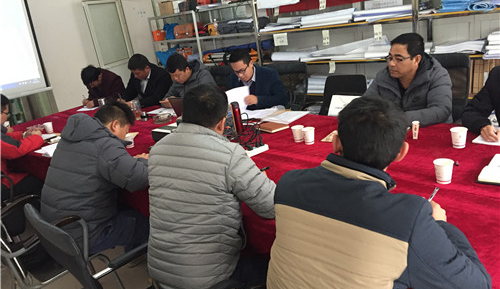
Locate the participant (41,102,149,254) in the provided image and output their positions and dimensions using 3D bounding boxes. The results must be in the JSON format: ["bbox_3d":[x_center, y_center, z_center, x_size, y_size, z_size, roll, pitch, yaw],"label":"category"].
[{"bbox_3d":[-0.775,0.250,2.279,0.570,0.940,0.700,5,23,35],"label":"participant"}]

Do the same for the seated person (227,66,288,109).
[{"bbox_3d":[0.085,-0.140,3.387,0.550,1.220,0.700,5,21,38],"label":"seated person"}]

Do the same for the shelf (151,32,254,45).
[{"bbox_3d":[-0.531,-1.453,5.673,1.785,0.050,0.420,5,23,36],"label":"shelf"}]

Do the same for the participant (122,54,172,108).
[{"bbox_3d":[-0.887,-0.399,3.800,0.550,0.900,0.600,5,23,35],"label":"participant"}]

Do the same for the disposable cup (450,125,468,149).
[{"bbox_3d":[0.928,-0.031,1.854,0.072,0.081,0.072,5,23,36],"label":"disposable cup"}]

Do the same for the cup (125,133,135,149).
[{"bbox_3d":[-0.816,-0.024,2.840,0.075,0.086,0.075,-8,17,0],"label":"cup"}]

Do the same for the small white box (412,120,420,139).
[{"bbox_3d":[0.865,-0.073,2.178,0.025,0.085,0.053,1,20,30],"label":"small white box"}]

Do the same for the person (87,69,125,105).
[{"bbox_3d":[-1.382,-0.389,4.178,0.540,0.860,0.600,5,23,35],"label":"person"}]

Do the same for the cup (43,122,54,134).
[{"bbox_3d":[-1.602,-0.135,3.339,0.072,0.081,0.072,5,23,36],"label":"cup"}]

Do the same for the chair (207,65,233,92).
[{"bbox_3d":[-0.381,-0.129,3.670,0.560,1.000,0.600,5,23,36],"label":"chair"}]

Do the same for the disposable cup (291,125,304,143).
[{"bbox_3d":[0.282,-0.059,2.427,0.075,0.086,0.075,-8,17,2],"label":"disposable cup"}]

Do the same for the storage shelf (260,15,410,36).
[{"bbox_3d":[0.982,-1.336,4.664,1.776,0.050,0.500,5,23,36],"label":"storage shelf"}]

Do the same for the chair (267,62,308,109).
[{"bbox_3d":[0.168,-0.084,3.282,0.560,1.030,0.600,5,23,35],"label":"chair"}]

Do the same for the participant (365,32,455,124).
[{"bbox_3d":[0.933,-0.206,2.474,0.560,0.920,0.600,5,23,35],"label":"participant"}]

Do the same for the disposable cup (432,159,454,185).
[{"bbox_3d":[0.764,0.108,1.648,0.075,0.086,0.075,-8,17,2],"label":"disposable cup"}]

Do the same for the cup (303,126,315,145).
[{"bbox_3d":[0.311,-0.041,2.249,0.071,0.088,0.071,-8,18,3],"label":"cup"}]

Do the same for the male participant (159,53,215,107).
[{"bbox_3d":[-0.475,-0.196,3.564,0.560,1.220,0.780,5,23,36],"label":"male participant"}]

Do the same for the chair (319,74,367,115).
[{"bbox_3d":[0.651,-0.008,3.168,0.470,0.940,0.560,7,22,41],"label":"chair"}]

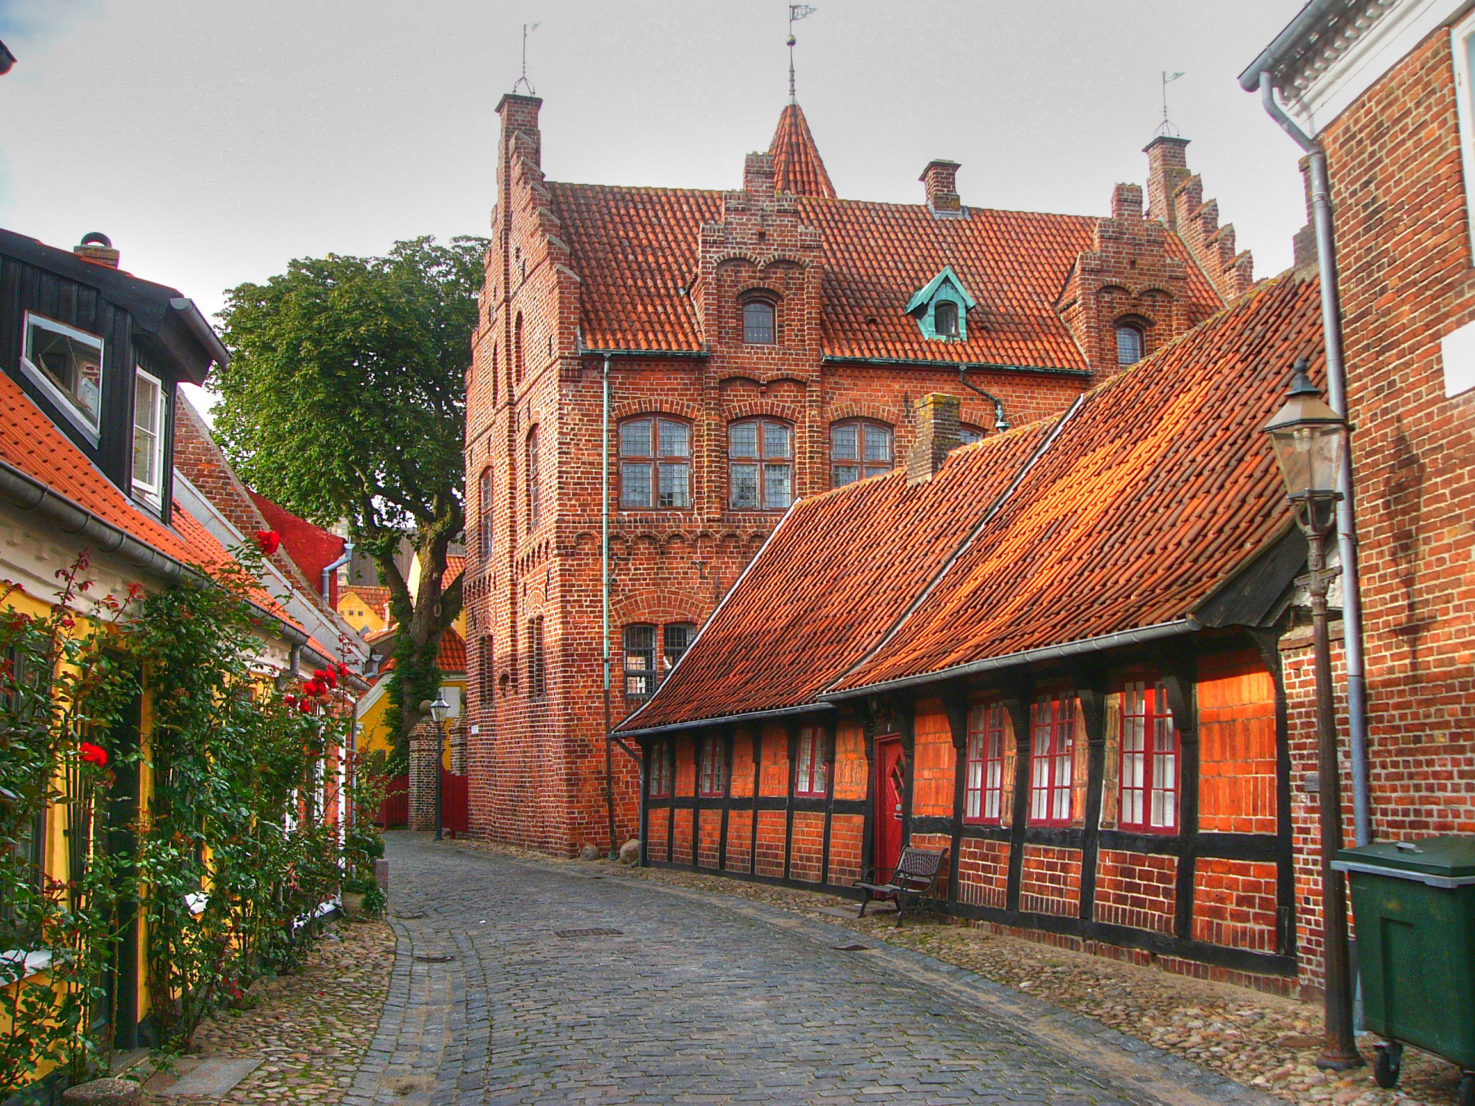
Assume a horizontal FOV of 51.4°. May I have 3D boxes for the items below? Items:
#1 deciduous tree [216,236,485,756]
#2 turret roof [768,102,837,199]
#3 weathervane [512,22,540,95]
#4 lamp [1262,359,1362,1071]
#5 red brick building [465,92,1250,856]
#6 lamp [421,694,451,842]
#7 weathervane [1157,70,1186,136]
[{"bbox_3d":[-9.315,-0.583,43.452,11.000,16.800,11.000,-1,-7,0],"label":"deciduous tree"},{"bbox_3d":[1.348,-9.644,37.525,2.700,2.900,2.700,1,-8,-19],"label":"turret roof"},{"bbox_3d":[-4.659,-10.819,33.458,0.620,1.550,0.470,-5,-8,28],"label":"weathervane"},{"bbox_3d":[2.977,0.746,7.830,0.370,3.580,0.370,1,-8,-19],"label":"lamp"},{"bbox_3d":[3.020,-1.847,34.909,16.200,16.200,8.000,1,-8,-19],"label":"red brick building"},{"bbox_3d":[-6.745,4.833,34.686,0.420,3.300,0.420,1,-8,-19],"label":"lamp"},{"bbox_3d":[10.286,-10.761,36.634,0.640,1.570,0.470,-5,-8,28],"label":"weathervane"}]

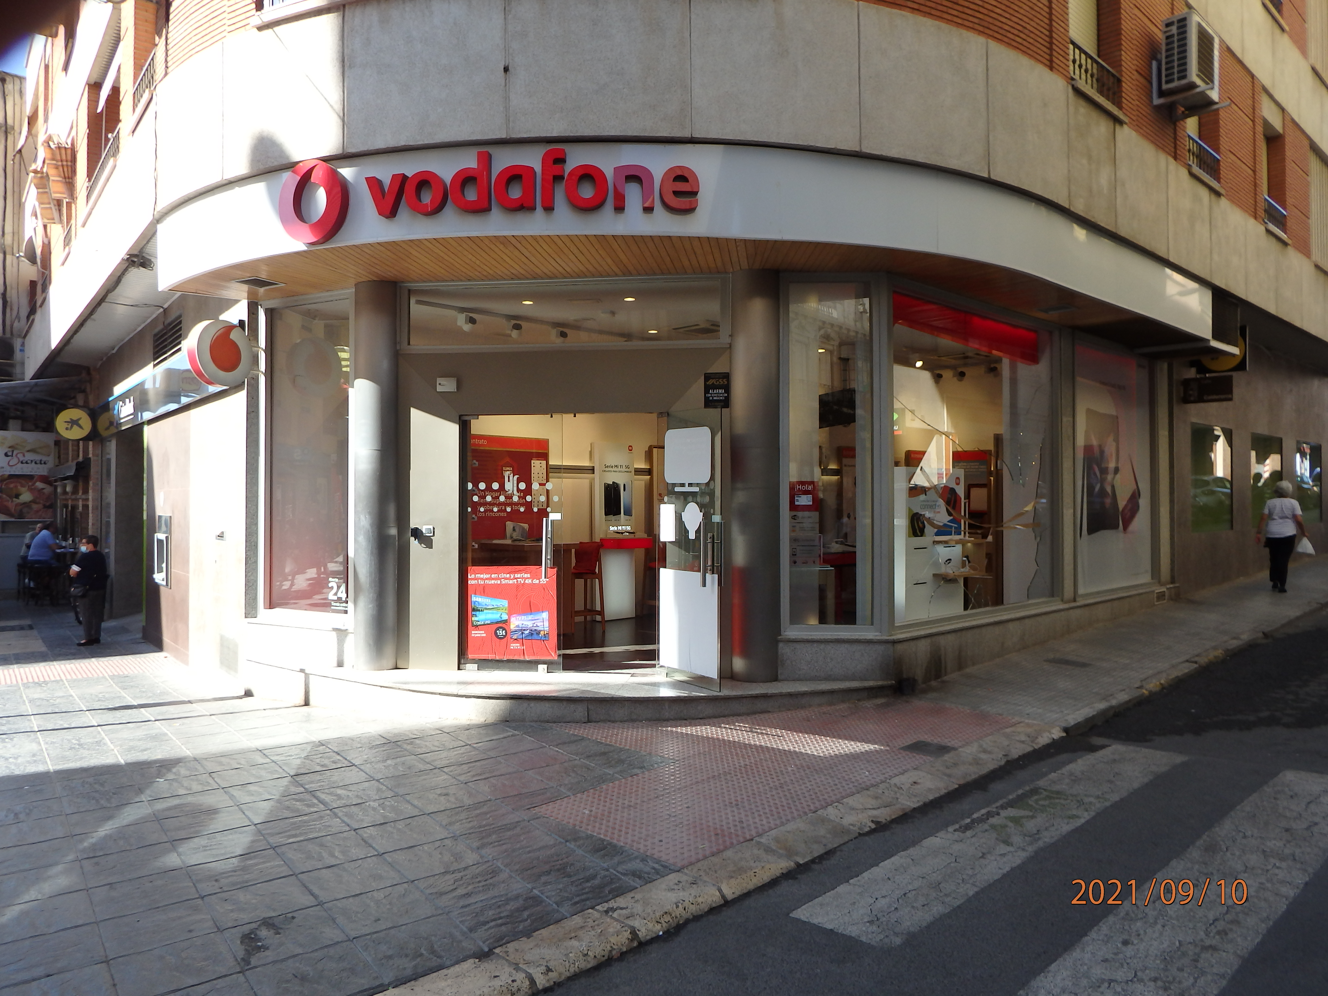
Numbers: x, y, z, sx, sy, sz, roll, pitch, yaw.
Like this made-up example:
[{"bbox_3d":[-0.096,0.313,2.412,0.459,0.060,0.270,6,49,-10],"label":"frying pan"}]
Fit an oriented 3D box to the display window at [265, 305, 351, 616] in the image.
[{"bbox_3d":[-3.360,-0.380,8.660,1.060,2.880,0.100,0,0,26],"label":"display window"}]

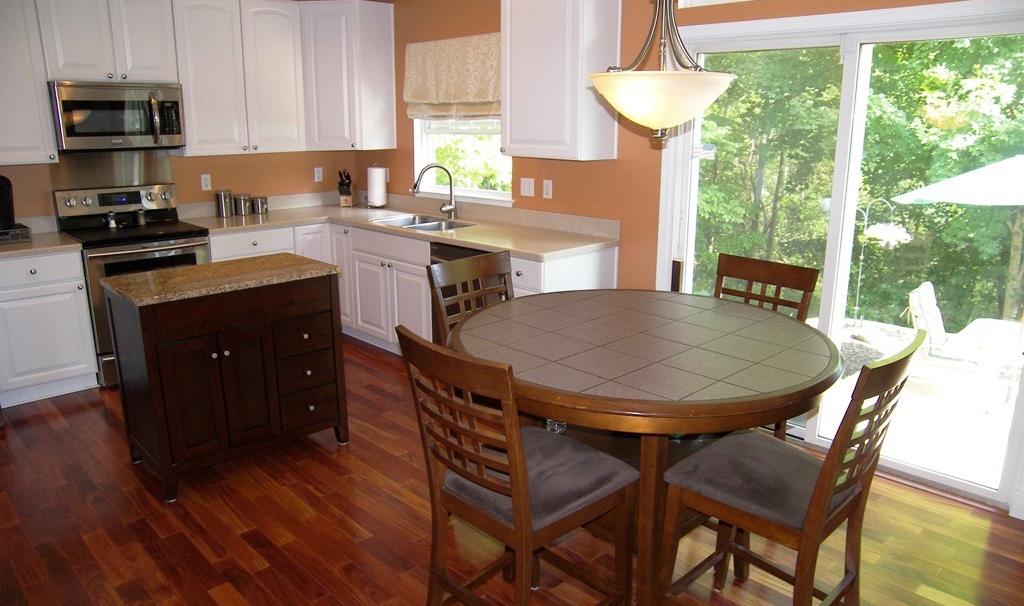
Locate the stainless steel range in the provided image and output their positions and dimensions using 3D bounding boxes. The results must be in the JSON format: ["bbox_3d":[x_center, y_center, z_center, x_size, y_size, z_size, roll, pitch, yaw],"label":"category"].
[{"bbox_3d":[-2.434,-0.144,4.663,0.755,1.180,0.690,-13,19,-42],"label":"stainless steel range"}]

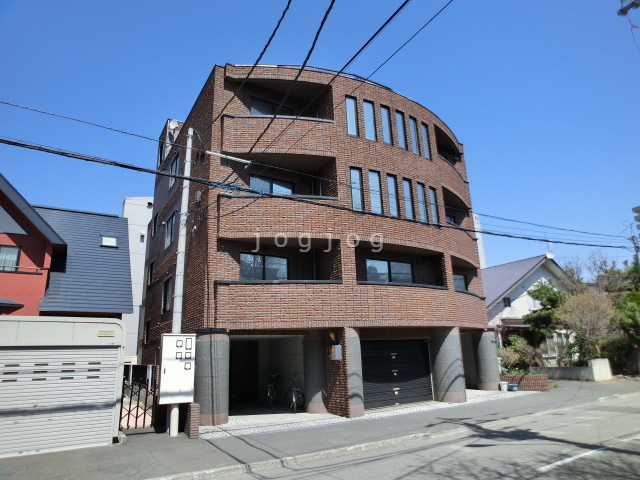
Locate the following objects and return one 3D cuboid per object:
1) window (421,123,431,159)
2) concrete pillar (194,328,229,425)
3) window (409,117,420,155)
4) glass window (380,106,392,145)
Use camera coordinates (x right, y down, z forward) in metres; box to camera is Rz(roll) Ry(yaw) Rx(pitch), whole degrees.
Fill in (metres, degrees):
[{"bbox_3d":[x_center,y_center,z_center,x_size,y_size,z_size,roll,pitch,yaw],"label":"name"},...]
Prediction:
[{"bbox_3d":[4.196,-3.881,15.437,0.460,1.600,0.120,11,-20,-38],"label":"window"},{"bbox_3d":[-2.872,3.636,10.427,0.873,2.367,0.873,8,-19,-32],"label":"concrete pillar"},{"bbox_3d":[3.614,-3.987,14.987,0.460,1.600,0.120,10,-20,-36],"label":"window"},{"bbox_3d":[2.412,-4.136,14.110,0.436,1.584,0.126,6,-18,-28],"label":"glass window"}]

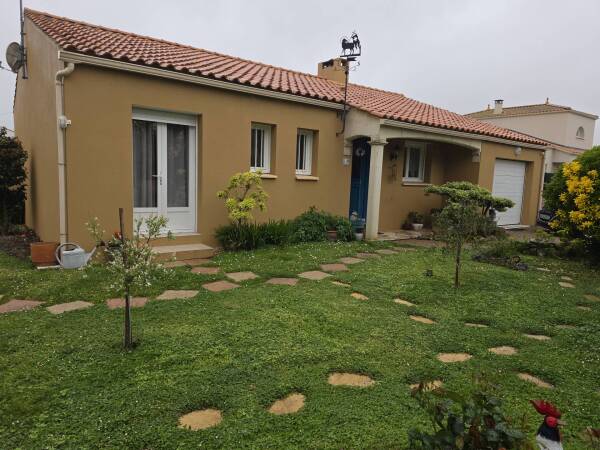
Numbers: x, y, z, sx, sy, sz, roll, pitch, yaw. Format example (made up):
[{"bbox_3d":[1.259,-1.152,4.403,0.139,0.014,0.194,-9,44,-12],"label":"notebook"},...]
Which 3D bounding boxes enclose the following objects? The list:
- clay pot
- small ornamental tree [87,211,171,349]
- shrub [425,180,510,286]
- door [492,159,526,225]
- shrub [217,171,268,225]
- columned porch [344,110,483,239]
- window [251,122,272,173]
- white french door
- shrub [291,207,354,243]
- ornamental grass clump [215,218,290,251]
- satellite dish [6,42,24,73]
[{"bbox_3d":[-3.923,0.426,6.143,0.380,0.340,0.360,-3,8,-36],"label":"clay pot"},{"bbox_3d":[-1.402,0.446,3.260,0.660,1.170,0.620,-1,7,-23],"label":"small ornamental tree"},{"bbox_3d":[2.299,0.143,5.440,1.050,1.450,1.000,5,7,23],"label":"shrub"},{"bbox_3d":[6.416,-0.991,12.414,2.380,2.030,0.100,-3,8,-36],"label":"door"},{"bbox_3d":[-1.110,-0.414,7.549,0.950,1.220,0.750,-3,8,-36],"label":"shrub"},{"bbox_3d":[2.932,-1.139,10.113,4.200,2.600,1.300,-3,8,-36],"label":"columned porch"},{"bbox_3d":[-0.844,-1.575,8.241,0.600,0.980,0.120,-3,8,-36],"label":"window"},{"bbox_3d":[-2.407,-0.912,7.163,1.200,2.160,0.120,-3,8,-36],"label":"white french door"},{"bbox_3d":[0.520,-0.009,8.822,1.550,0.780,0.750,-3,8,-36],"label":"shrub"},{"bbox_3d":[-0.925,0.218,7.880,1.500,0.550,0.650,-3,8,-36],"label":"ornamental grass clump"},{"bbox_3d":[-6.030,-3.538,8.423,0.220,0.630,0.600,1,7,-8],"label":"satellite dish"}]

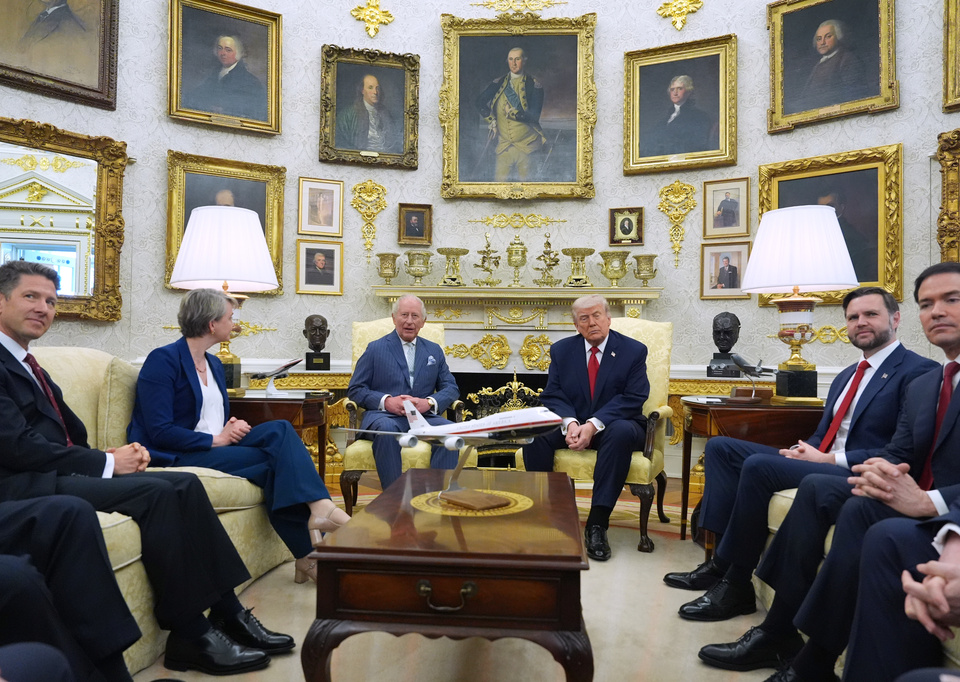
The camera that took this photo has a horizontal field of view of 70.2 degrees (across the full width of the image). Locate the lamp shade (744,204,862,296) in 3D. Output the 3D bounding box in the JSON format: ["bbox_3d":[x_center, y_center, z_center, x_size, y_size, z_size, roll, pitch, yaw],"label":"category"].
[{"bbox_3d":[1.584,-0.453,3.400,0.540,0.390,0.540,1,-1,4],"label":"lamp shade"}]

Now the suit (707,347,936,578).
[{"bbox_3d":[1.310,0.457,2.630,0.870,0.910,0.540,1,-1,-23],"label":"suit"}]

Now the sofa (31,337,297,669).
[{"bbox_3d":[-1.470,0.505,2.171,0.970,0.980,2.200,1,-1,4],"label":"sofa"}]

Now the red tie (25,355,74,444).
[{"bbox_3d":[-1.312,0.208,2.100,0.050,0.420,0.085,-26,-1,6],"label":"red tie"}]

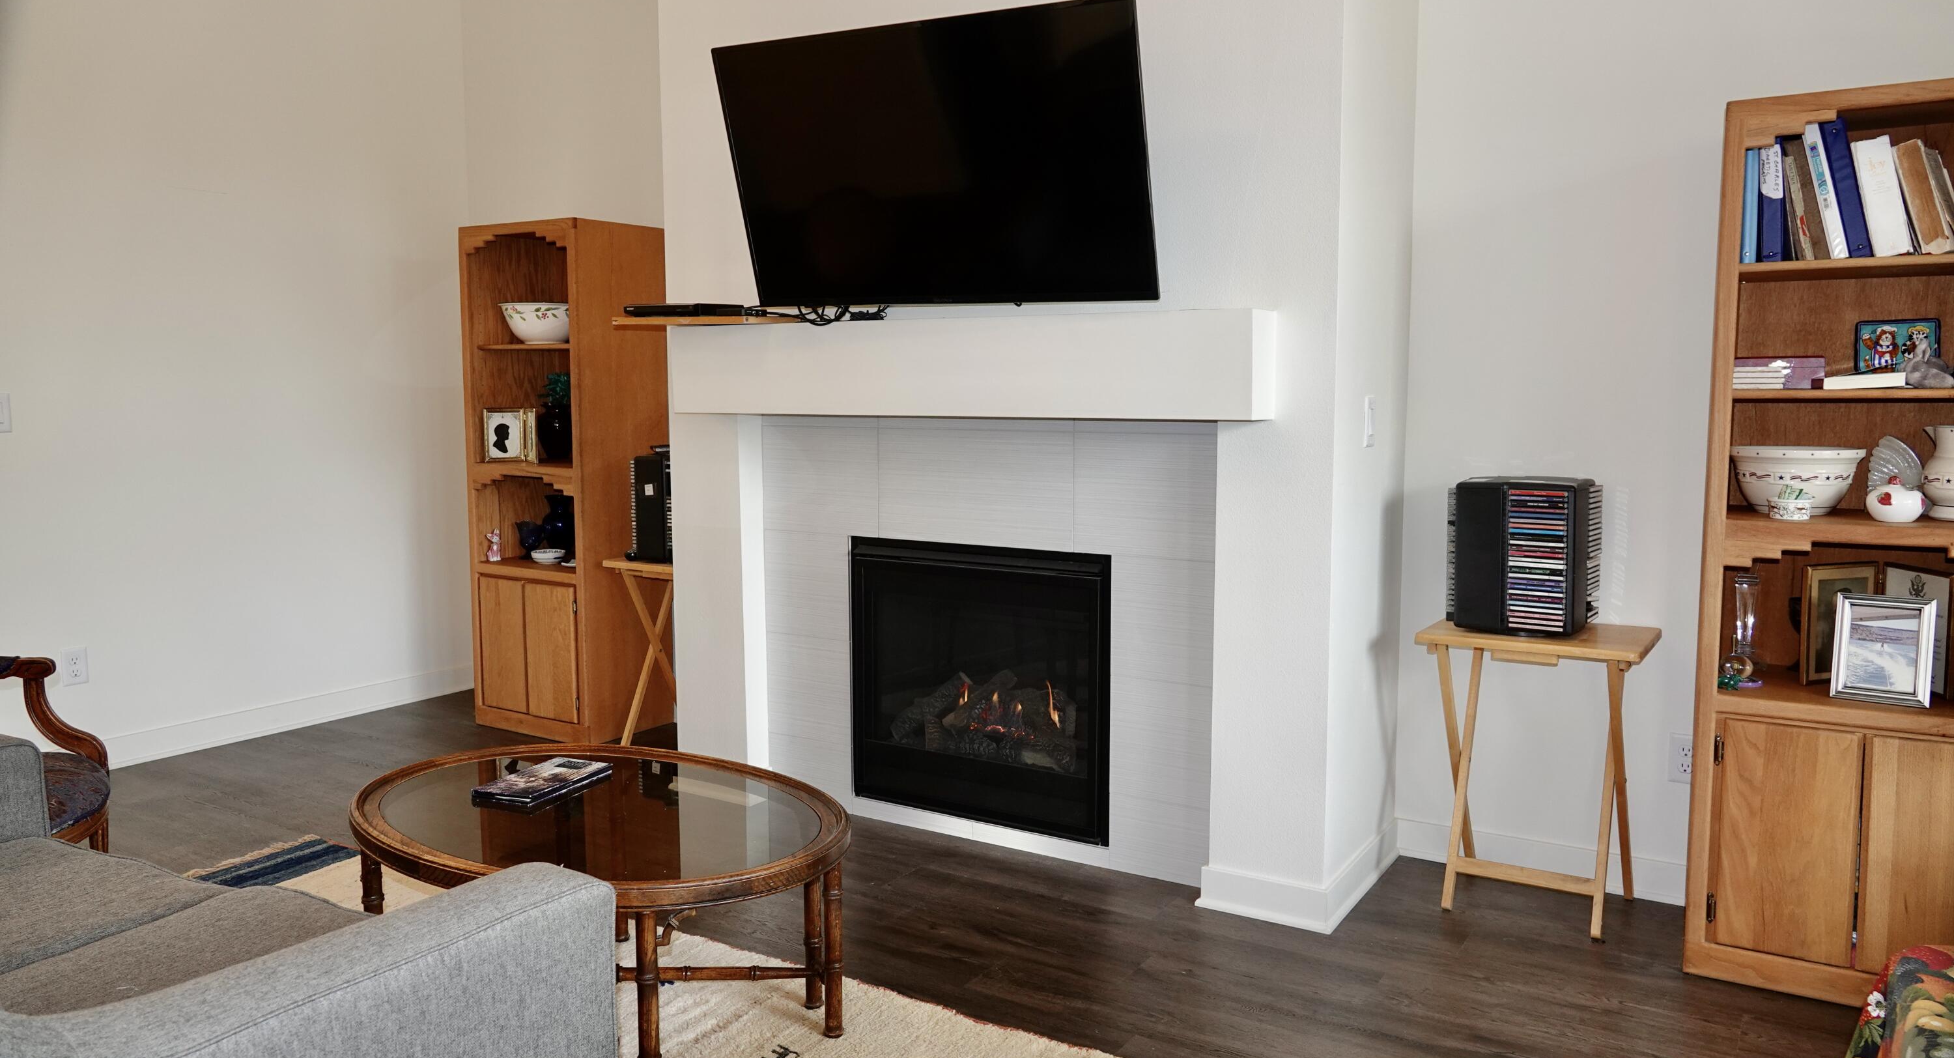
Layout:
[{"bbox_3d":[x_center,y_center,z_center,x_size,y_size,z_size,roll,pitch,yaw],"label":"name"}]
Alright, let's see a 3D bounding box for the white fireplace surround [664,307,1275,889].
[{"bbox_3d":[-0.075,0.170,3.393,1.717,1.395,0.245,3,7,32],"label":"white fireplace surround"}]

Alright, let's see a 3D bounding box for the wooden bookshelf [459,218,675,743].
[{"bbox_3d":[-1.498,-0.177,4.780,0.605,1.816,0.398,3,7,32],"label":"wooden bookshelf"}]

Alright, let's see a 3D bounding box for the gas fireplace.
[{"bbox_3d":[0.069,0.408,3.644,0.814,0.755,0.310,3,7,32],"label":"gas fireplace"}]

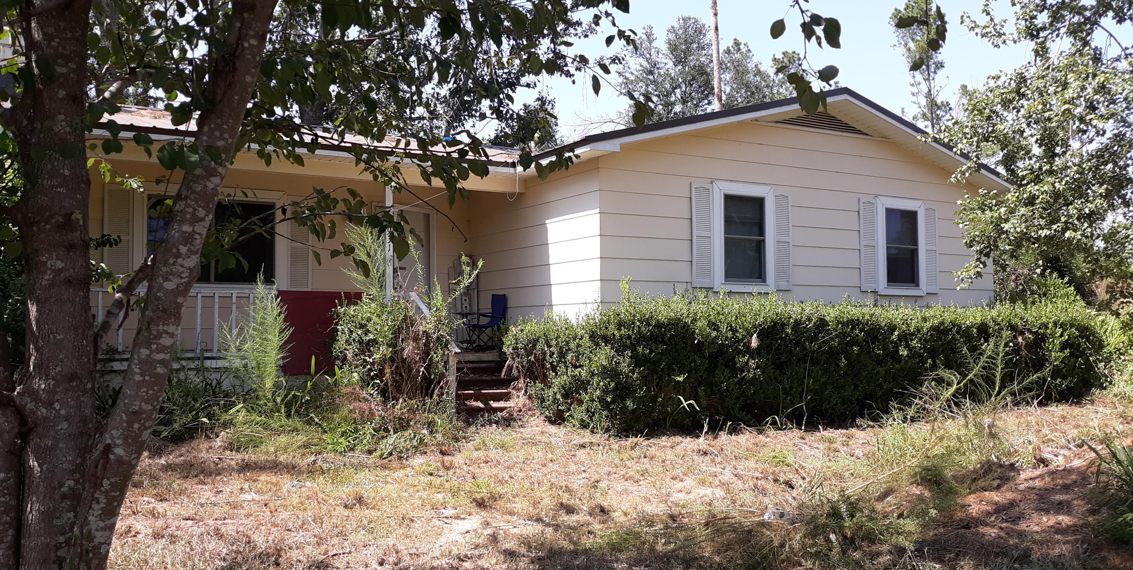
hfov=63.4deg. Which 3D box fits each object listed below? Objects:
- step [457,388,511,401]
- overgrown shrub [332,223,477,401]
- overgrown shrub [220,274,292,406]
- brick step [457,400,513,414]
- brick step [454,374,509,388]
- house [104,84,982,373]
[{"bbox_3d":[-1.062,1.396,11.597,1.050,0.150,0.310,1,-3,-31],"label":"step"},{"bbox_3d":[-1.951,0.333,10.948,1.650,2.080,1.400,0,-3,-10],"label":"overgrown shrub"},{"bbox_3d":[-3.474,0.629,10.262,0.760,1.470,0.720,1,-3,-19],"label":"overgrown shrub"},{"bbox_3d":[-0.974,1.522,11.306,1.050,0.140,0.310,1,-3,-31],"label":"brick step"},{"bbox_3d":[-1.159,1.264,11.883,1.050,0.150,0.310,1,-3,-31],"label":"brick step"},{"bbox_3d":[-1.080,-0.555,15.950,14.100,4.150,10.500,1,-3,-31],"label":"house"}]

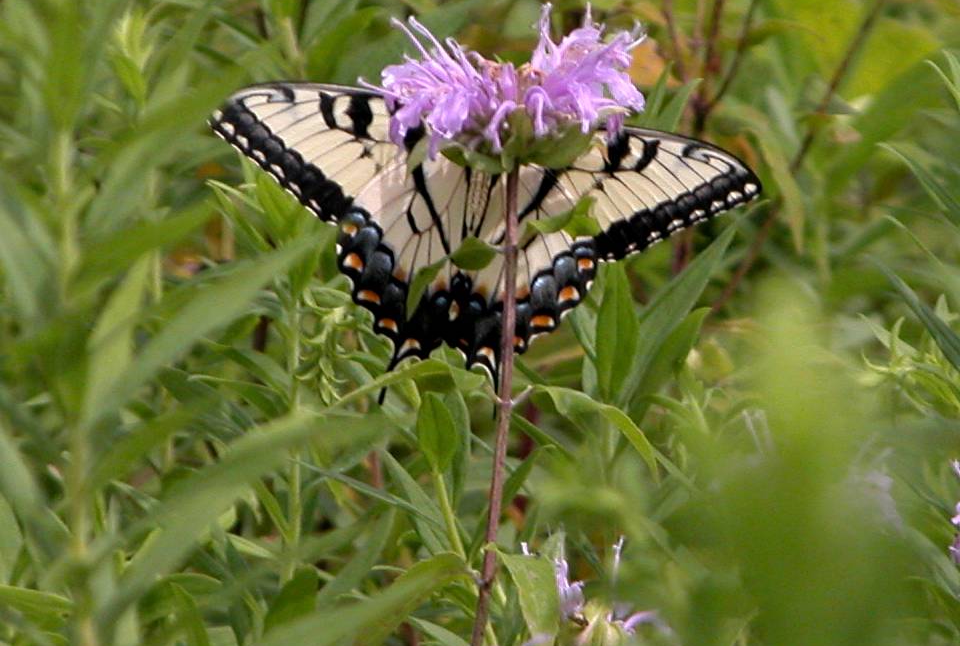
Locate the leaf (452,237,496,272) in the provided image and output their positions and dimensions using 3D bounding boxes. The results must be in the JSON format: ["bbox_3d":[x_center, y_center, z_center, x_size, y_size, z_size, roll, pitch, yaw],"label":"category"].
[{"bbox_3d":[-0.001,-0.014,2.140,0.009,0.007,0.009,7,14,32],"label":"leaf"}]

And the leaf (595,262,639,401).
[{"bbox_3d":[0.025,0.002,1.900,0.008,0.026,0.004,0,9,0],"label":"leaf"}]

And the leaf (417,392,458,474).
[{"bbox_3d":[-0.008,0.020,1.880,0.008,0.015,0.004,0,9,0],"label":"leaf"}]

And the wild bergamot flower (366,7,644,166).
[{"bbox_3d":[0.005,-0.043,1.850,0.049,0.028,0.043,2,6,0],"label":"wild bergamot flower"}]

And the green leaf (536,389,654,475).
[{"bbox_3d":[0.024,0.022,2.150,0.032,0.009,0.011,37,15,8],"label":"green leaf"}]

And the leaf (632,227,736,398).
[{"bbox_3d":[0.038,-0.003,1.920,0.009,0.039,0.006,35,6,20],"label":"leaf"}]

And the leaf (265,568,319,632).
[{"bbox_3d":[-0.036,0.053,1.980,0.009,0.018,0.006,39,6,16],"label":"leaf"}]

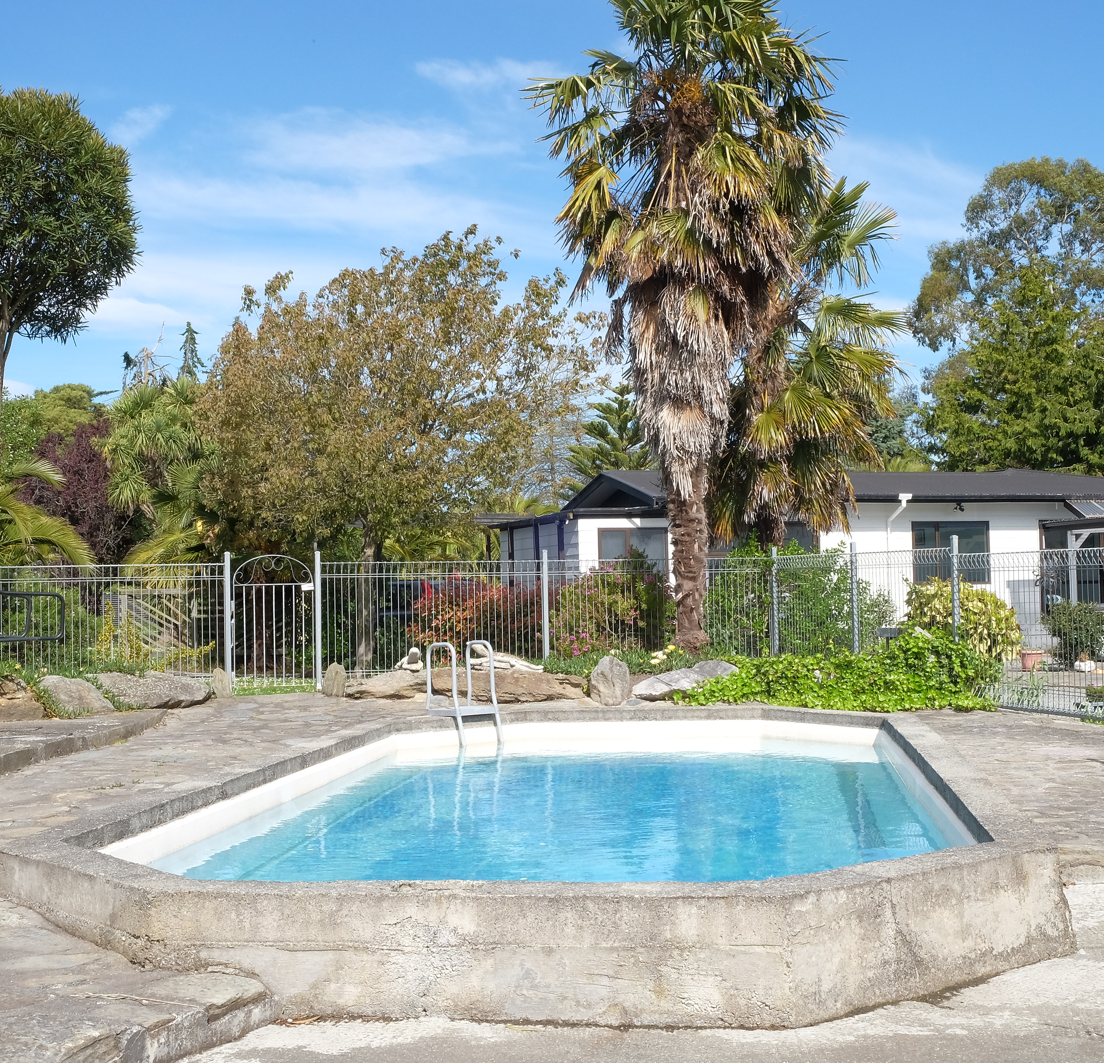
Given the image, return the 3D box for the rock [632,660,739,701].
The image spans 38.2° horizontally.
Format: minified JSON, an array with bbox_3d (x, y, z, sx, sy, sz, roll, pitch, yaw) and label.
[{"bbox_3d":[1.305,1.432,15.400,1.030,0.400,0.550,-1,-2,0],"label":"rock"}]

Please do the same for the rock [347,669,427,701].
[{"bbox_3d":[-1.646,1.516,15.900,0.840,0.320,0.500,-1,-2,0],"label":"rock"}]

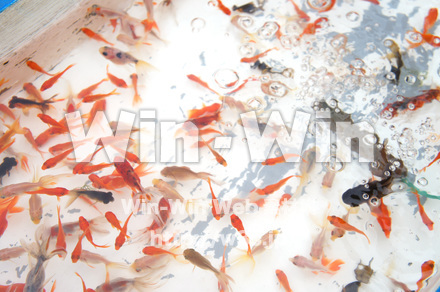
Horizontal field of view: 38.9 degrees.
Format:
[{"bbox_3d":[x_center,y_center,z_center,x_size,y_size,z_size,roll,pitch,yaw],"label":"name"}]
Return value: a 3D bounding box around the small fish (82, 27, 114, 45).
[{"bbox_3d":[-0.174,-0.156,0.888,0.056,0.016,0.010,28,63,16],"label":"small fish"}]

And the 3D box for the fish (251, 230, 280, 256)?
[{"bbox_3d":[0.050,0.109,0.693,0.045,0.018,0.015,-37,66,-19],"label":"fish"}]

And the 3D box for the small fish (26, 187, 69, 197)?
[{"bbox_3d":[-0.211,0.056,0.760,0.053,0.016,0.010,-1,59,0],"label":"small fish"}]

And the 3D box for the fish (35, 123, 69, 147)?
[{"bbox_3d":[-0.221,-0.013,0.832,0.054,0.022,0.016,-32,62,-19],"label":"fish"}]

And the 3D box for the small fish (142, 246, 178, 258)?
[{"bbox_3d":[-0.069,0.124,0.719,0.043,0.015,0.011,8,57,5],"label":"small fish"}]

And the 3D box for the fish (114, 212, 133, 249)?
[{"bbox_3d":[-0.104,0.093,0.679,0.012,0.013,0.045,15,61,9],"label":"fish"}]

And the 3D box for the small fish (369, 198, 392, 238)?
[{"bbox_3d":[0.193,0.085,0.730,0.015,0.013,0.053,1,55,1],"label":"small fish"}]

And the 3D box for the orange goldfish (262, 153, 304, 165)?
[{"bbox_3d":[0.074,0.017,0.723,0.051,0.013,0.011,-6,60,-4],"label":"orange goldfish"}]

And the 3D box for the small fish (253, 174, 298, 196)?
[{"bbox_3d":[0.062,0.042,0.666,0.049,0.014,0.012,-19,60,-5],"label":"small fish"}]

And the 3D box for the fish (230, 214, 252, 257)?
[{"bbox_3d":[0.024,0.106,0.731,0.012,0.016,0.058,-18,59,-12],"label":"fish"}]

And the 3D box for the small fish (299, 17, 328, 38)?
[{"bbox_3d":[0.135,-0.170,0.897,0.052,0.015,0.013,-33,68,-15],"label":"small fish"}]

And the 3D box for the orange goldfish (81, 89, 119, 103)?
[{"bbox_3d":[-0.161,-0.067,0.837,0.050,0.013,0.012,-17,57,-12],"label":"orange goldfish"}]

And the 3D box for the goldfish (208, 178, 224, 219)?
[{"bbox_3d":[-0.007,0.059,0.699,0.012,0.014,0.054,-11,61,-6],"label":"goldfish"}]

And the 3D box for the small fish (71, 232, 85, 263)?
[{"bbox_3d":[-0.169,0.121,0.750,0.011,0.015,0.040,12,64,6],"label":"small fish"}]

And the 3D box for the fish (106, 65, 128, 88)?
[{"bbox_3d":[-0.140,-0.093,0.855,0.013,0.013,0.045,-38,63,-23],"label":"fish"}]

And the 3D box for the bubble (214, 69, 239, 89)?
[{"bbox_3d":[0.007,-0.079,0.721,0.027,0.014,0.027,0,60,7],"label":"bubble"}]

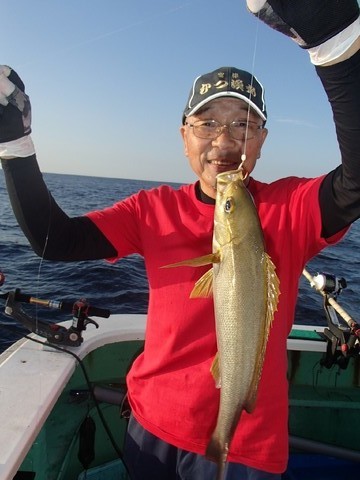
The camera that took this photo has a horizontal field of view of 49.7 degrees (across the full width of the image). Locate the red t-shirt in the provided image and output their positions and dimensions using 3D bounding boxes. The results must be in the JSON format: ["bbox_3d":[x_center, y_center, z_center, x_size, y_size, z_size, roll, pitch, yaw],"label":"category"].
[{"bbox_3d":[0.075,0.175,0.920,0.600,0.640,0.290,6,9,12],"label":"red t-shirt"}]

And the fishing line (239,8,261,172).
[{"bbox_3d":[0.097,-0.206,0.540,0.012,0.220,0.009,5,9,0],"label":"fishing line"}]

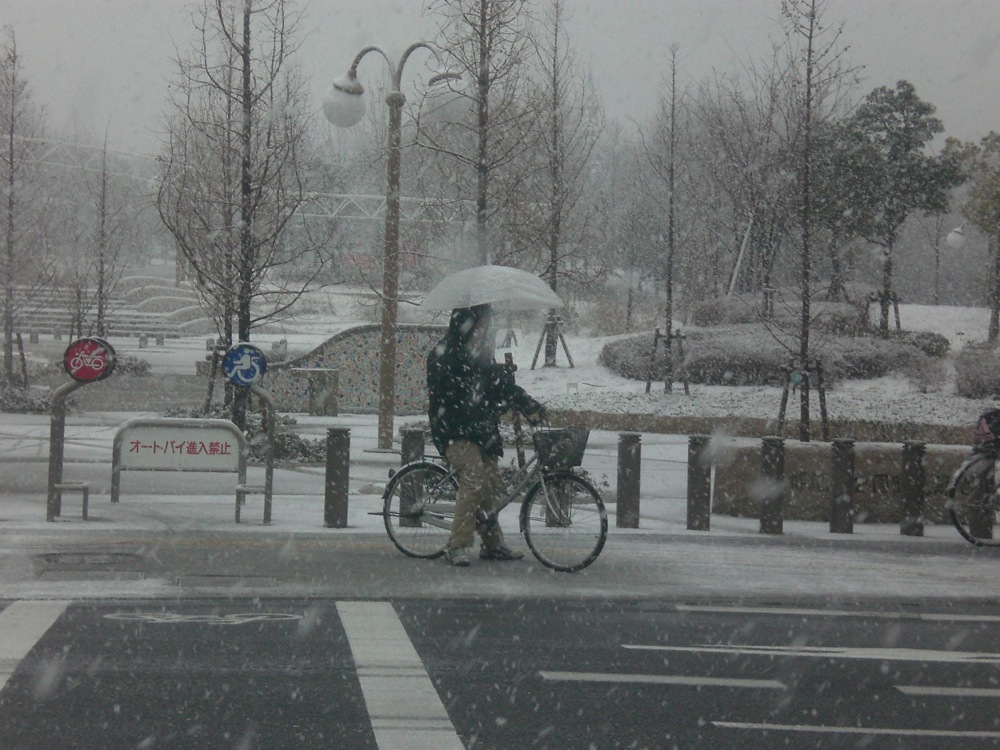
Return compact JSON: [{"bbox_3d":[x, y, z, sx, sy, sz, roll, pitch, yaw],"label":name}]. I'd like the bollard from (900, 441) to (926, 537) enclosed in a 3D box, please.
[{"bbox_3d":[3.164,0.863,25.191,0.177,0.730,0.177,1,1,0],"label":"bollard"}]

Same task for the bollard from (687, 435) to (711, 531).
[{"bbox_3d":[1.525,0.820,25.091,0.177,0.730,0.177,1,1,0],"label":"bollard"}]

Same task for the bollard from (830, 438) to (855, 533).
[{"bbox_3d":[2.624,0.844,25.191,0.177,0.730,0.177,1,1,0],"label":"bollard"}]

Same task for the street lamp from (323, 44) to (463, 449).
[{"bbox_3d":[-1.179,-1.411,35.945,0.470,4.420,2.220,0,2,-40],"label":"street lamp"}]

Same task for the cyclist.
[{"bbox_3d":[-0.089,0.394,22.078,0.640,1.740,0.540,2,2,29],"label":"cyclist"}]

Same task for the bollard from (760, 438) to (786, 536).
[{"bbox_3d":[2.080,0.839,25.091,0.177,0.735,0.177,1,1,0],"label":"bollard"}]

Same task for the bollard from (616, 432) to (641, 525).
[{"bbox_3d":[0.986,0.800,25.091,0.177,0.730,0.177,1,1,0],"label":"bollard"}]

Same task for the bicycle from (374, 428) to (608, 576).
[{"bbox_3d":[-0.017,0.760,22.087,1.800,1.030,0.570,2,2,33],"label":"bicycle"}]

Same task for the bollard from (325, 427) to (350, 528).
[{"bbox_3d":[-1.204,0.760,24.391,0.177,0.740,0.177,1,1,0],"label":"bollard"}]

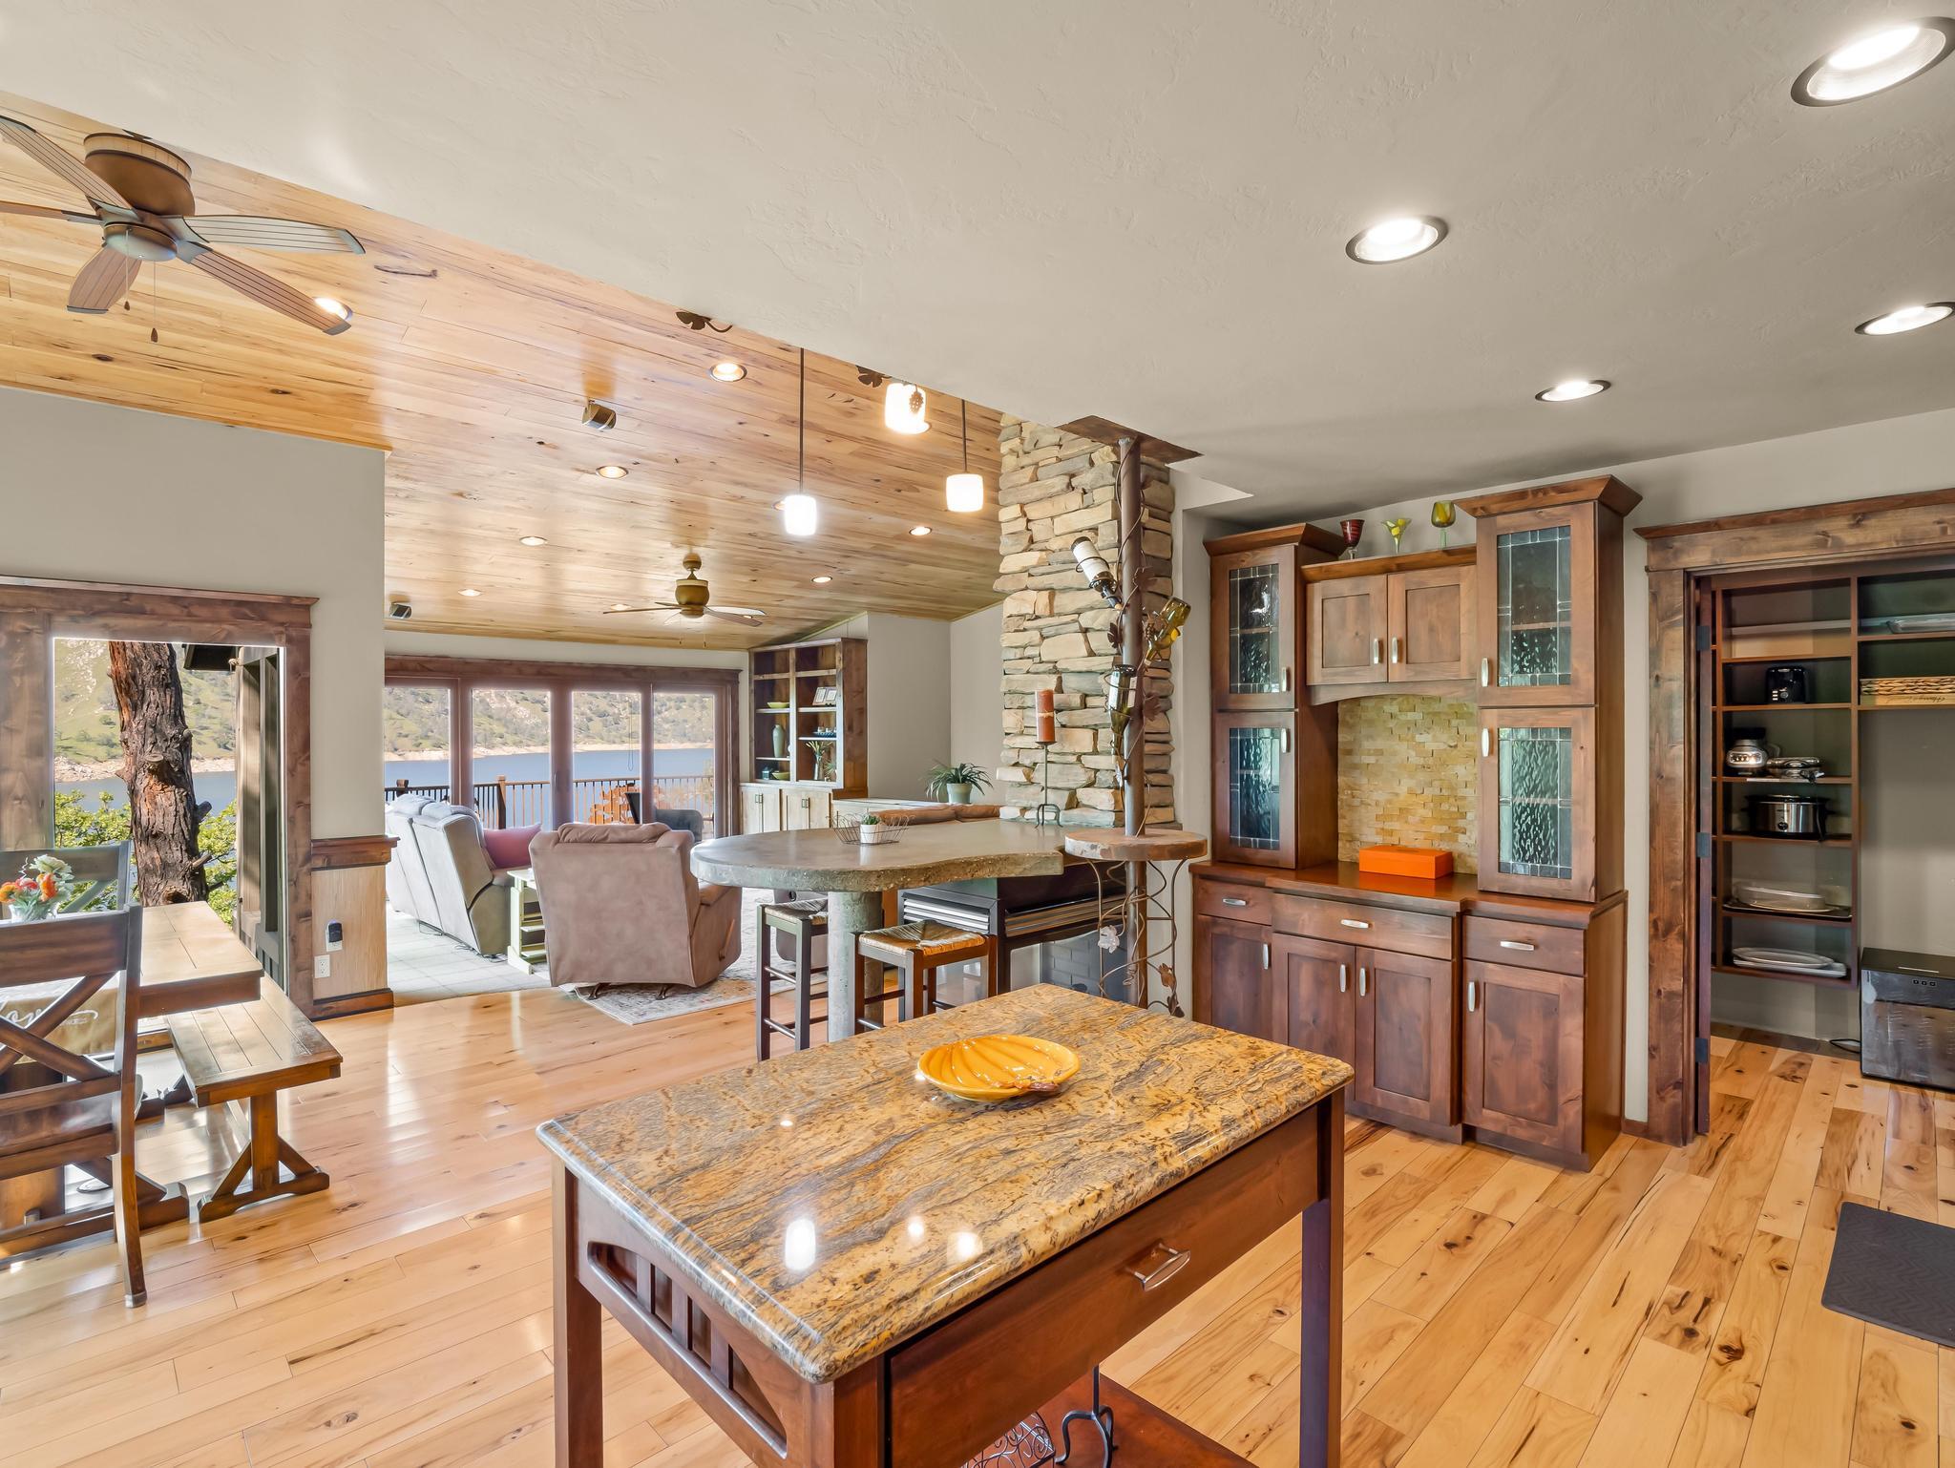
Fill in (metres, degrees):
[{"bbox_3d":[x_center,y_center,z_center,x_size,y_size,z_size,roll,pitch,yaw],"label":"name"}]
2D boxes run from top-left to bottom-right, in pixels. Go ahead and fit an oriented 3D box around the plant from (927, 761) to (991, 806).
[{"bbox_3d":[-0.162,0.433,8.000,0.570,0.405,0.550,0,0,0],"label":"plant"}]

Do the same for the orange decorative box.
[{"bbox_3d":[1.814,0.544,3.827,0.195,0.088,0.304,-1,0,-43],"label":"orange decorative box"}]

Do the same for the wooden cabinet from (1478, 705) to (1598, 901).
[{"bbox_3d":[2.152,0.243,3.400,0.363,0.685,0.376,0,0,-43],"label":"wooden cabinet"}]

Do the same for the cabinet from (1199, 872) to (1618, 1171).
[{"bbox_3d":[1.664,1.032,3.706,0.585,0.883,1.528,-1,0,-43],"label":"cabinet"}]

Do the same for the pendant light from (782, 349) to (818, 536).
[{"bbox_3d":[-0.689,-1.125,3.500,0.135,0.739,0.135,0,0,0],"label":"pendant light"}]

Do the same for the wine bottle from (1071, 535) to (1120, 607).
[{"bbox_3d":[0.414,-0.559,3.120,0.085,0.285,0.085,-29,0,0],"label":"wine bottle"}]

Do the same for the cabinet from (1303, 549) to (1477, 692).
[{"bbox_3d":[1.779,-0.448,3.770,0.310,0.540,0.720,-1,0,-43],"label":"cabinet"}]

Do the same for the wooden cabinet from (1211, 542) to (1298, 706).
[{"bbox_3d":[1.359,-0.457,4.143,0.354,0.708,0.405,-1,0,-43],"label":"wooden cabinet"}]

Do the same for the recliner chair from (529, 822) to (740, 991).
[{"bbox_3d":[-1.950,0.984,5.385,0.870,1.000,0.980,0,0,2],"label":"recliner chair"}]

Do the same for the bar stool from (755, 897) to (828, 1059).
[{"bbox_3d":[-0.689,1.112,3.856,0.355,0.755,0.355,0,0,-40],"label":"bar stool"}]

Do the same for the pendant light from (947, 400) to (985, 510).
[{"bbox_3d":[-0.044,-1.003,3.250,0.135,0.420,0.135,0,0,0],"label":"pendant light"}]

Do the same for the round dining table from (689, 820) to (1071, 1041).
[{"bbox_3d":[-0.249,0.951,3.450,1.530,1.065,1.260,-1,0,-43],"label":"round dining table"}]

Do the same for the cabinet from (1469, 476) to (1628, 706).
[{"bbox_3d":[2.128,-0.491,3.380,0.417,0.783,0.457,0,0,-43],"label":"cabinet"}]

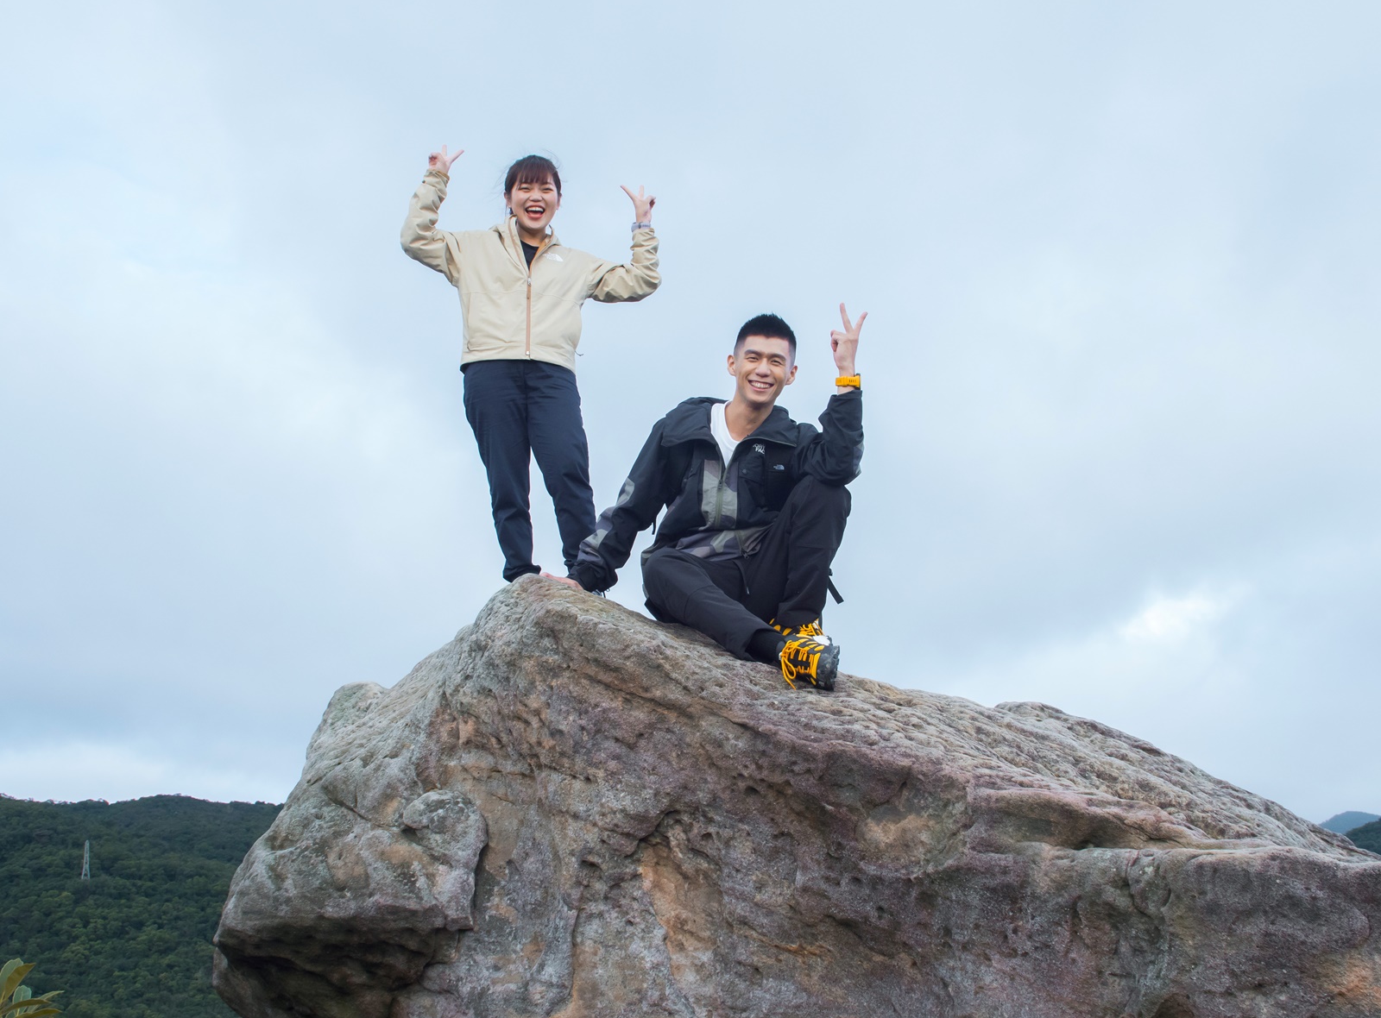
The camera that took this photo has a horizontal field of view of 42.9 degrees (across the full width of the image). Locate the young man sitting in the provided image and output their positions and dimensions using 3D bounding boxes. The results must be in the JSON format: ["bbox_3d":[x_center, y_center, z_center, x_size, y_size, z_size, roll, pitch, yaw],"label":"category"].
[{"bbox_3d":[0.040,-0.010,4.820,0.870,1.050,0.750,2,-12,-8],"label":"young man sitting"}]

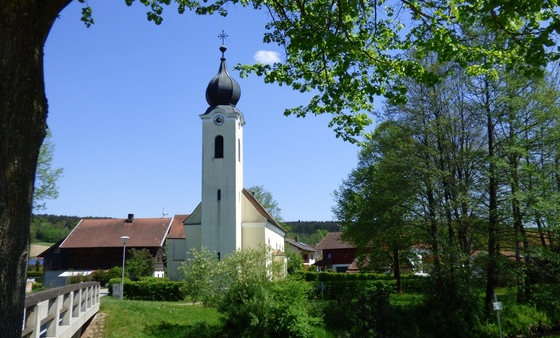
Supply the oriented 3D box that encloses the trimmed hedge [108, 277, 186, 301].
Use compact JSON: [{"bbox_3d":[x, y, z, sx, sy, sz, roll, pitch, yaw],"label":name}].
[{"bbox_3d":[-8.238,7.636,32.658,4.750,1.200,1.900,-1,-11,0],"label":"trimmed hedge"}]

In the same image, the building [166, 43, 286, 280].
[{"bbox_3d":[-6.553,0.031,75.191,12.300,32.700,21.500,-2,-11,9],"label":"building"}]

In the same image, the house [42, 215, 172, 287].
[{"bbox_3d":[-23.046,11.544,73.512,15.570,9.950,12.600,-1,-11,0],"label":"house"}]

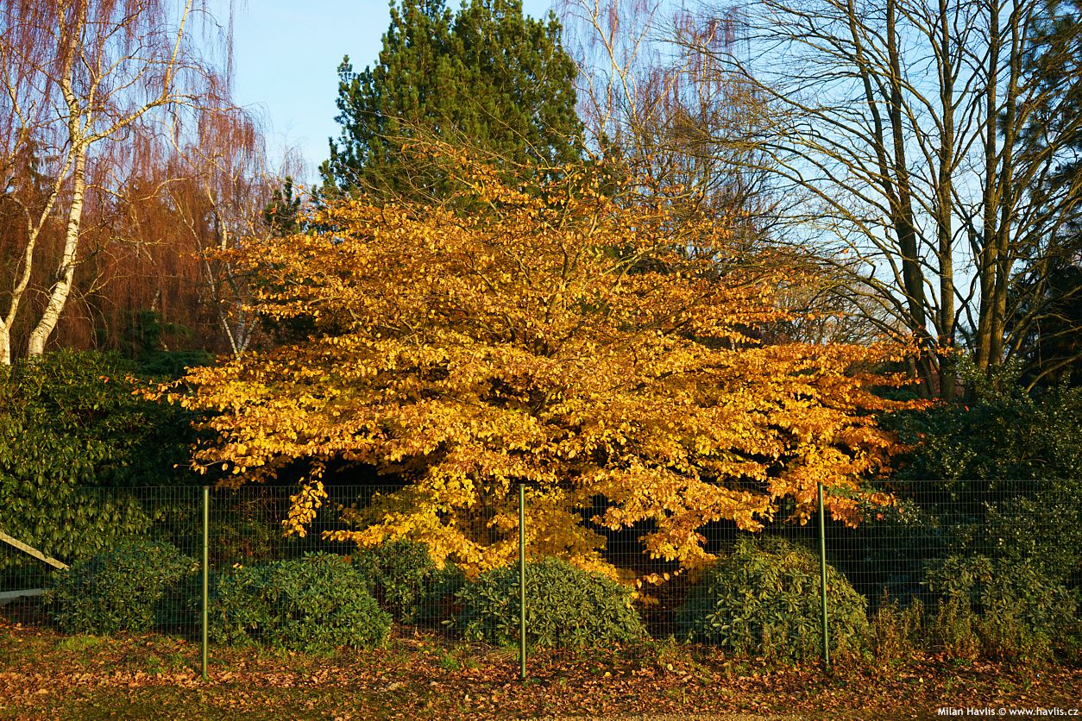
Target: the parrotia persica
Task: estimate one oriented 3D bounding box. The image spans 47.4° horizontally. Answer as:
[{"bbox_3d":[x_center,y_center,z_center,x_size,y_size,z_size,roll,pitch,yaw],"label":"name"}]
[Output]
[{"bbox_3d":[0.020,0.220,13.800,8.400,5.100,7.000,0,-5,0],"label":"parrotia persica"}]

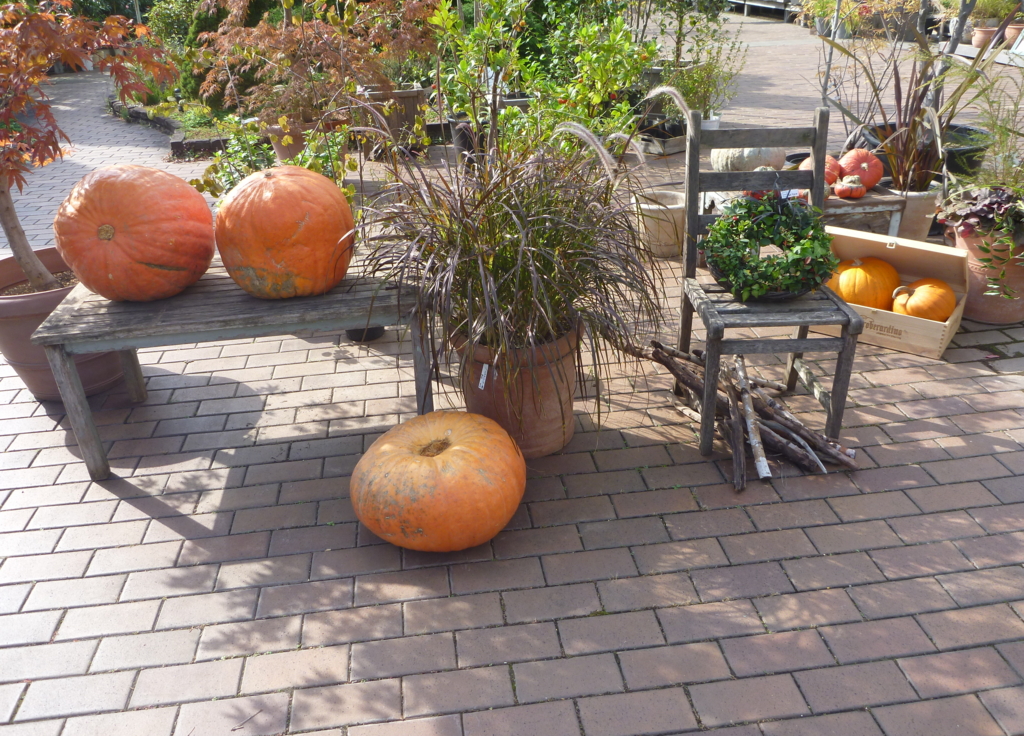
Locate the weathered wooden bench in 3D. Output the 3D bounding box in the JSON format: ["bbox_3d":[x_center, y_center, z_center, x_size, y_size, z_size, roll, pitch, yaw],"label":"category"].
[{"bbox_3d":[-0.847,-0.049,2.822,1.150,0.515,0.580,-5,27,-6],"label":"weathered wooden bench"}]

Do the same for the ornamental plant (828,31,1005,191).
[{"bbox_3d":[2.059,-1.259,4.097,0.860,0.780,0.750,-5,27,-6],"label":"ornamental plant"}]

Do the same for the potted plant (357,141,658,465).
[{"bbox_3d":[0.011,-0.224,2.590,0.920,0.980,0.860,-5,27,-6],"label":"potted plant"}]

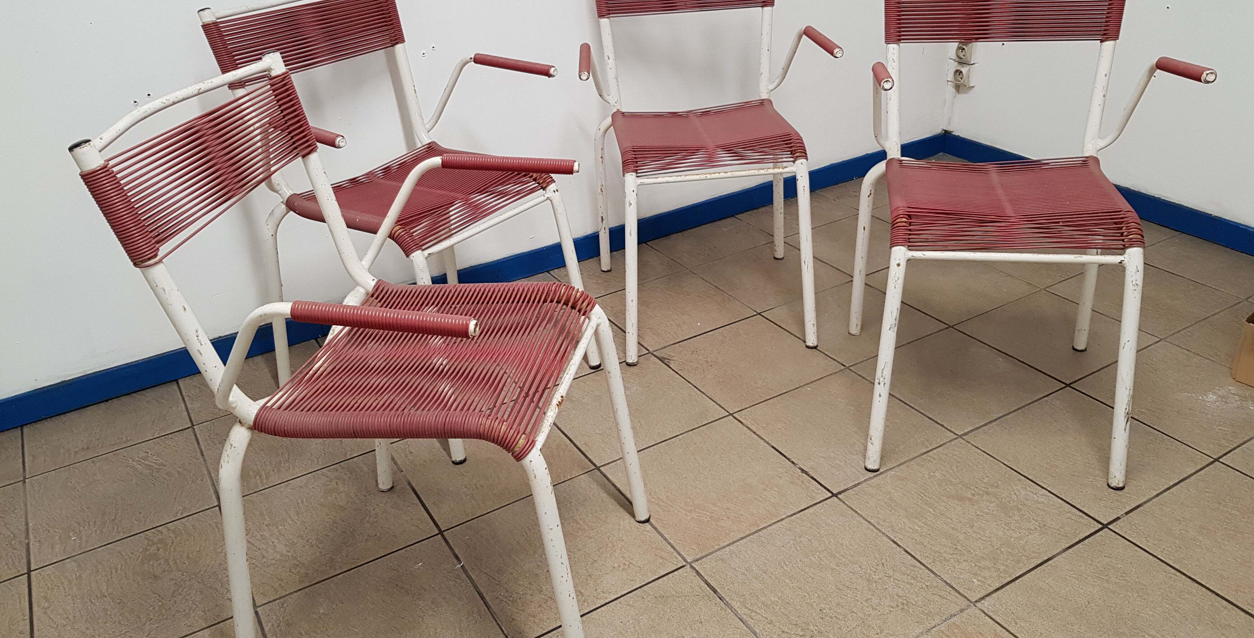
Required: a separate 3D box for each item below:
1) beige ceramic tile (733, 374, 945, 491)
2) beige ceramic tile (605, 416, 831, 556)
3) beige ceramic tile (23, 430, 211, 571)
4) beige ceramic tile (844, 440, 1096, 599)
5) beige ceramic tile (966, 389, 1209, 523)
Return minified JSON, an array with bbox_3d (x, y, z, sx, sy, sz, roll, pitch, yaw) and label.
[{"bbox_3d":[0.421,0.212,1.840,0.304,0.010,0.300,-18,32,-25],"label":"beige ceramic tile"},{"bbox_3d":[0.155,0.299,1.709,0.301,0.010,0.299,-18,32,-25],"label":"beige ceramic tile"},{"bbox_3d":[-0.945,0.326,1.760,0.302,0.010,0.297,-18,32,-25],"label":"beige ceramic tile"},{"bbox_3d":[0.573,0.326,1.591,0.302,0.010,0.297,-18,32,-25],"label":"beige ceramic tile"},{"bbox_3d":[0.836,0.239,1.723,0.302,0.010,0.297,-18,32,-25],"label":"beige ceramic tile"}]

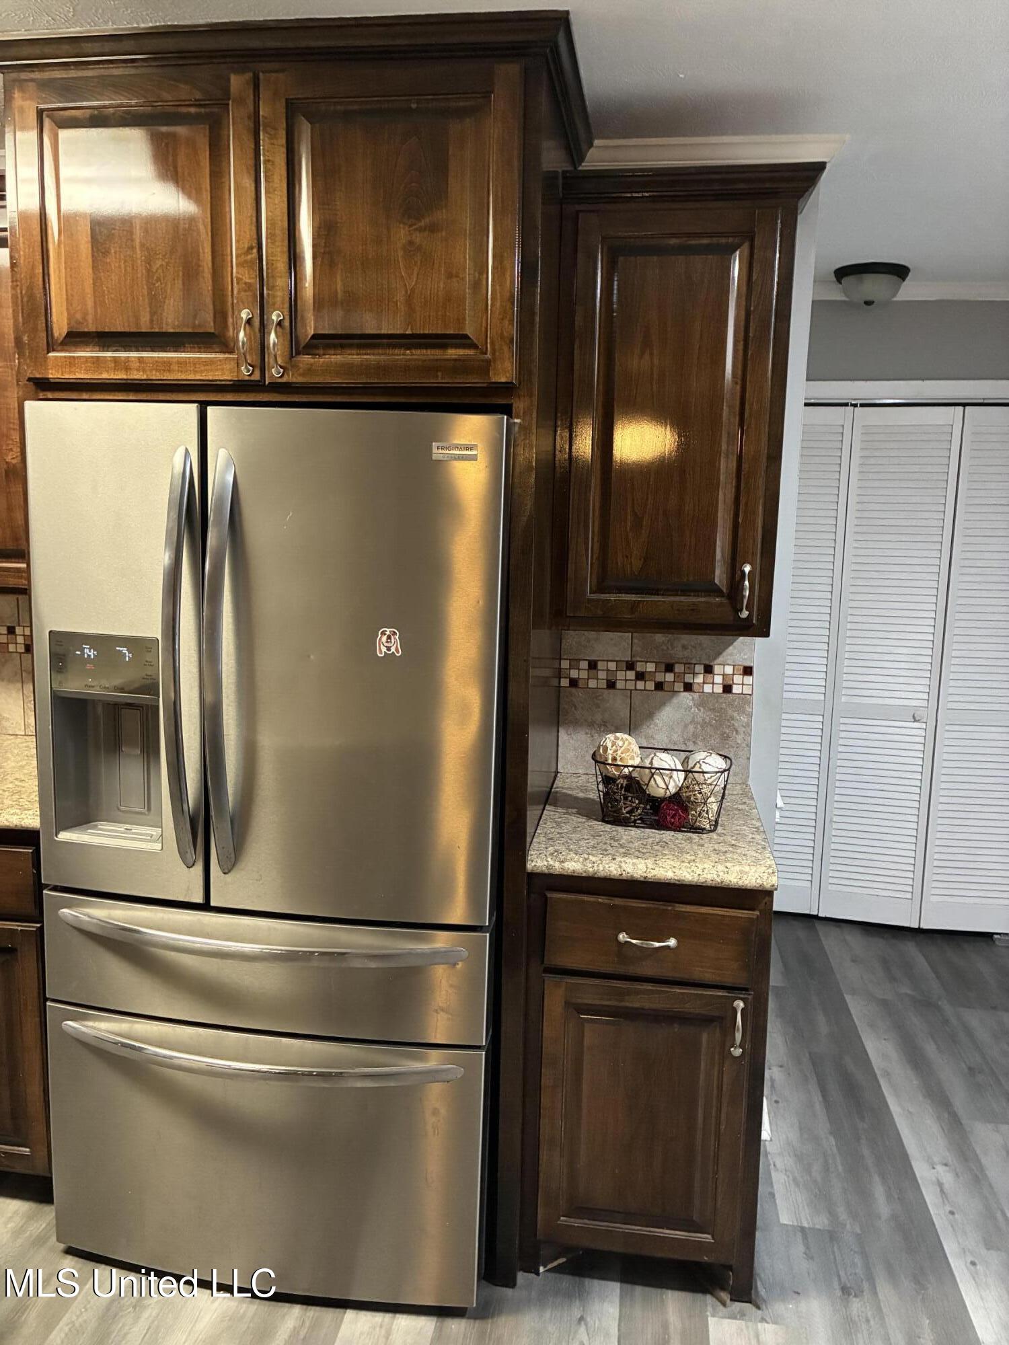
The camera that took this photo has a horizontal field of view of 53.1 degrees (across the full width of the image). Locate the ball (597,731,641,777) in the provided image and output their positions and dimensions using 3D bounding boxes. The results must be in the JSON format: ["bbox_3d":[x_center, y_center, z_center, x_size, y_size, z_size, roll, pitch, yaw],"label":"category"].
[{"bbox_3d":[0.252,0.182,2.233,0.098,0.098,0.098,3,8,8],"label":"ball"}]

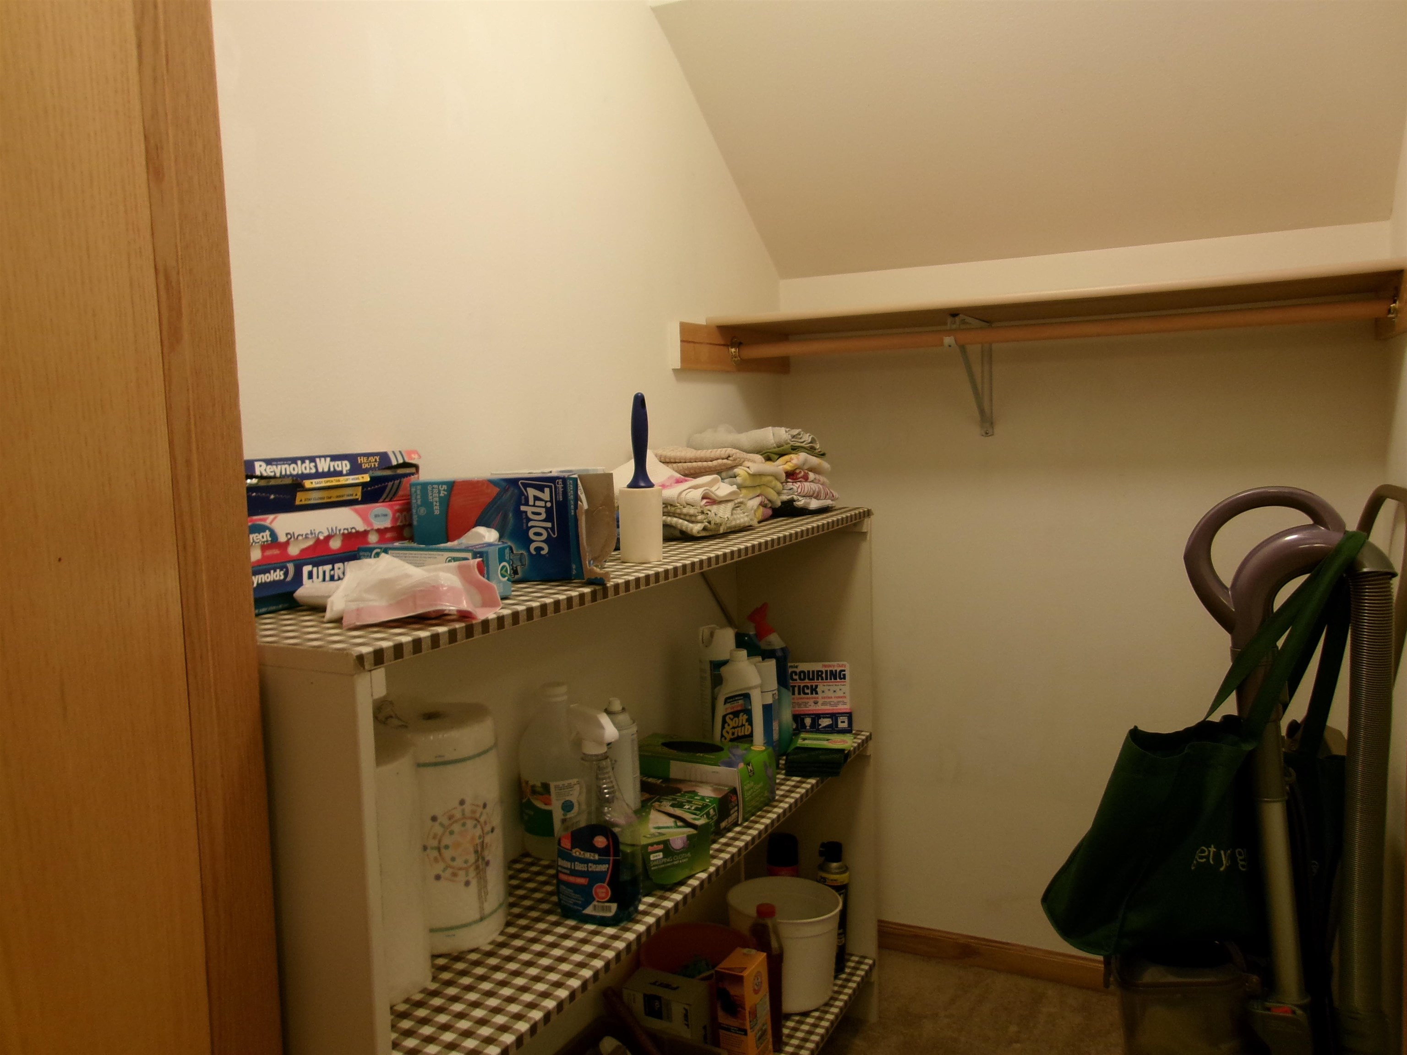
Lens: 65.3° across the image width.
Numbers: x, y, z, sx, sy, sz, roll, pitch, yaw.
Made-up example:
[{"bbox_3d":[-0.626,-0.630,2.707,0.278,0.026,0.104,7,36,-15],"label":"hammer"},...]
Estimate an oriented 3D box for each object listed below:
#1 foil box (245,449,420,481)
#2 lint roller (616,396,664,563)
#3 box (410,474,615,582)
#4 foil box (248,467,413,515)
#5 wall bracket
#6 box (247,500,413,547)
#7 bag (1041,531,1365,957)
[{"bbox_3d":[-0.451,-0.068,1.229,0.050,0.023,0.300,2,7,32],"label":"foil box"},{"bbox_3d":[-0.087,-0.069,1.508,0.059,0.230,0.059,-2,6,-3],"label":"lint roller"},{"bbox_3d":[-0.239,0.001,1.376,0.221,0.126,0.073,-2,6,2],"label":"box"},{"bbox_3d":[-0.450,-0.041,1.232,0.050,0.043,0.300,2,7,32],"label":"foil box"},{"bbox_3d":[0.540,-0.301,2.215,0.027,0.245,0.325,1,6,27],"label":"wall bracket"},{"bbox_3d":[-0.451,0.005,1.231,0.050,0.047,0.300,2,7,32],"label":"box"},{"bbox_3d":[0.684,0.289,1.520,0.410,0.550,0.240,-1,6,7],"label":"bag"}]

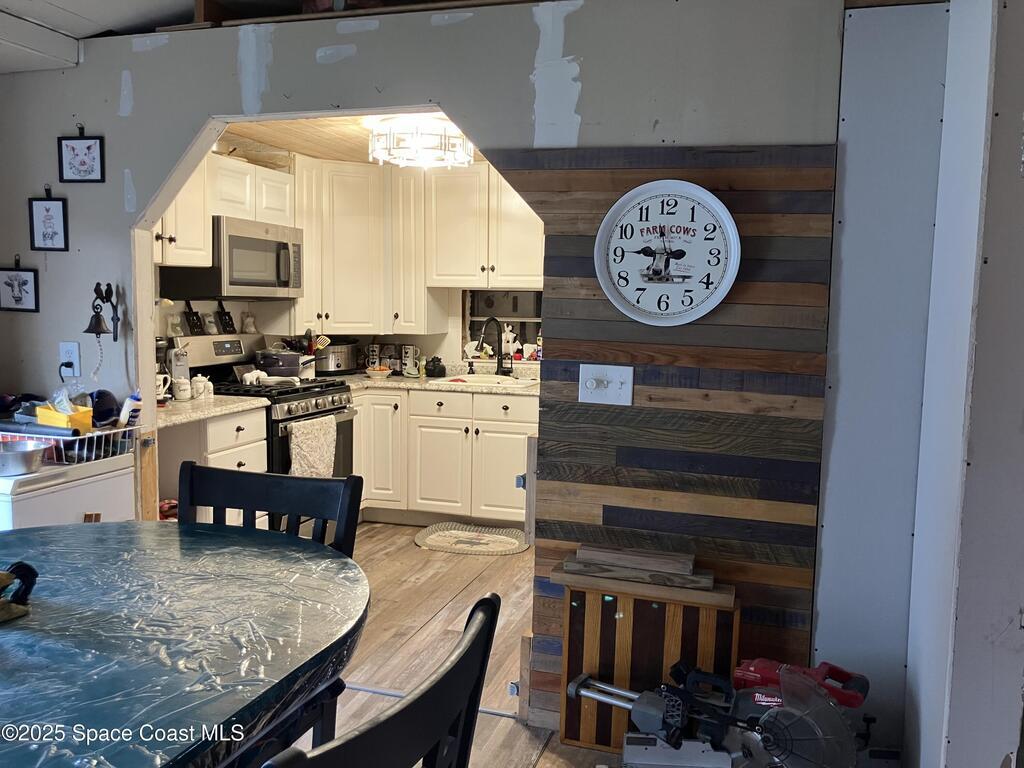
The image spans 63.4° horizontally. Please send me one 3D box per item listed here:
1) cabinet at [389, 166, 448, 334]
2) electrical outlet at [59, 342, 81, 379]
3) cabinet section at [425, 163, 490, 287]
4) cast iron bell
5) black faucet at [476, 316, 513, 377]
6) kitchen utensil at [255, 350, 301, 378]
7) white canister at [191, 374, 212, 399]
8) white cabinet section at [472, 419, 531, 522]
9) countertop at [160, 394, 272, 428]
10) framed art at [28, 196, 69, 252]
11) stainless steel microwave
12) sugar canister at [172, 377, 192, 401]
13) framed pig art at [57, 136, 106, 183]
[{"bbox_3d":[-0.612,-0.864,5.439,0.255,1.065,0.345,3,6,17],"label":"cabinet"},{"bbox_3d":[-1.711,-0.095,3.207,0.088,0.128,0.015,3,6,17],"label":"electrical outlet"},{"bbox_3d":[-0.301,-1.018,5.442,0.436,0.771,0.325,3,6,18],"label":"cabinet section"},{"bbox_3d":[-1.522,-0.219,3.043,0.093,0.090,0.093,3,6,17],"label":"cast iron bell"},{"bbox_3d":[-0.114,-0.253,5.559,0.120,0.385,0.225,6,7,38],"label":"black faucet"},{"bbox_3d":[-1.357,-0.112,4.794,0.250,0.155,0.250,-2,6,-29],"label":"kitchen utensil"},{"bbox_3d":[-1.574,0.015,4.191,0.100,0.120,0.100,0,6,-11],"label":"white canister"},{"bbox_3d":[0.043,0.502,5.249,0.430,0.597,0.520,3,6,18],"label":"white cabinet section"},{"bbox_3d":[-1.608,0.120,3.747,0.640,0.042,0.830,3,6,17],"label":"countertop"},{"bbox_3d":[-1.780,-0.612,3.182,0.178,0.198,0.018,3,6,17],"label":"framed art"},{"bbox_3d":[-1.485,-0.660,4.458,0.400,0.405,0.745,3,6,17],"label":"stainless steel microwave"},{"bbox_3d":[-1.629,0.021,4.100,0.082,0.116,0.078,-1,6,-22],"label":"sugar canister"},{"bbox_3d":[-1.630,-0.849,3.134,0.202,0.170,0.018,3,6,16],"label":"framed pig art"}]

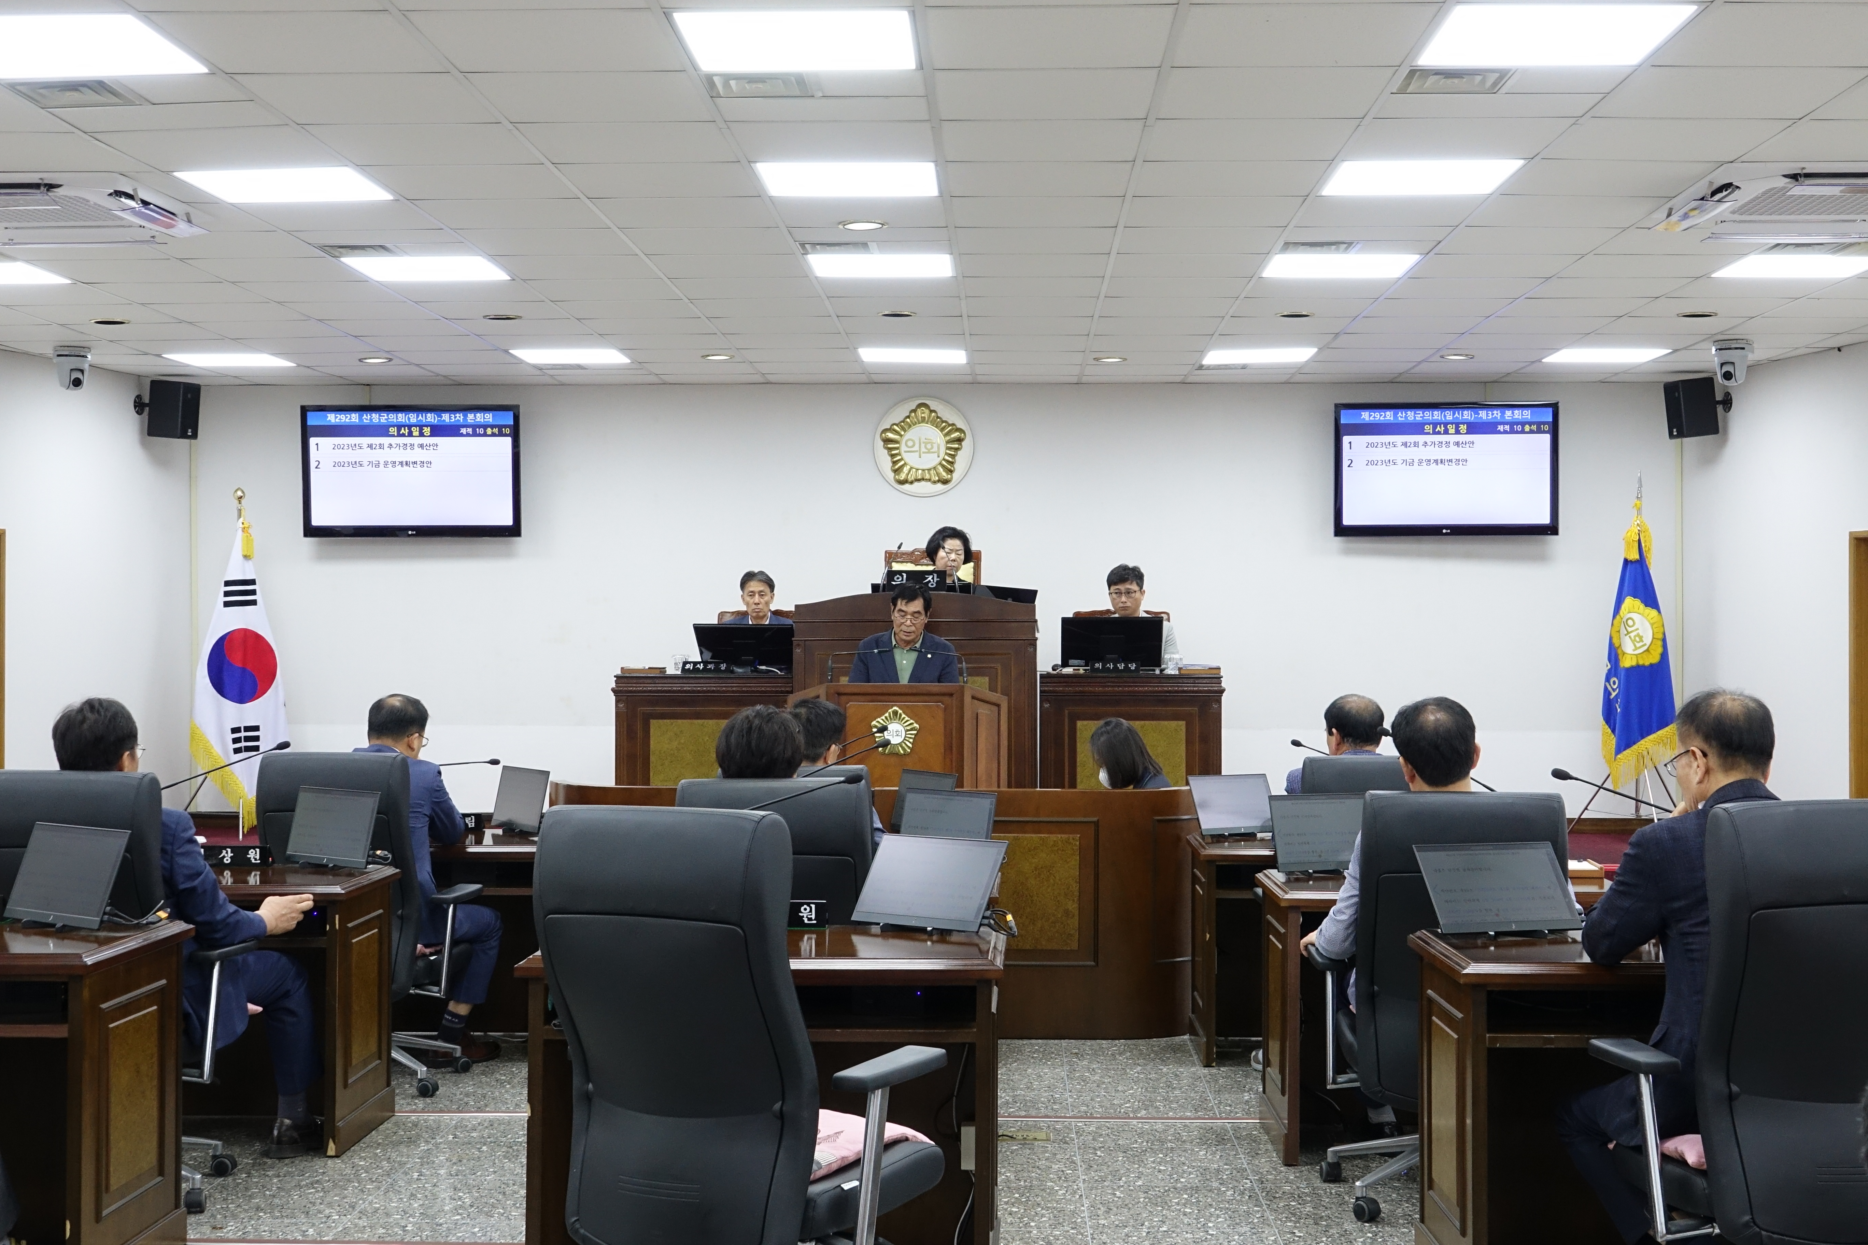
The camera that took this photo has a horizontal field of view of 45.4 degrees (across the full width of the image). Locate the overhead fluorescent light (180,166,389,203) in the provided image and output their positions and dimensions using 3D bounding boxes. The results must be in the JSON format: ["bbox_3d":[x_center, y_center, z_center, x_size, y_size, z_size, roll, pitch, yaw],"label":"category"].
[{"bbox_3d":[-2.147,-1.463,7.391,0.600,0.060,0.590,0,0,2],"label":"overhead fluorescent light"}]

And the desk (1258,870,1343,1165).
[{"bbox_3d":[1.543,1.158,6.581,1.110,0.765,0.610,0,0,2],"label":"desk"}]

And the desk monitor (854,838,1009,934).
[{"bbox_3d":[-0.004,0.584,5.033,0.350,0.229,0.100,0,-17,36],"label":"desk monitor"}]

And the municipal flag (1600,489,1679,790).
[{"bbox_3d":[3.987,0.107,12.618,0.440,1.680,0.280,0,0,8],"label":"municipal flag"}]

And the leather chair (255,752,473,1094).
[{"bbox_3d":[-1.855,0.945,7.320,0.660,1.100,0.680,0,0,8],"label":"leather chair"}]

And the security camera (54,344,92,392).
[{"bbox_3d":[-4.522,-1.338,11.716,0.175,0.230,0.180,0,0,-35],"label":"security camera"}]

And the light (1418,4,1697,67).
[{"bbox_3d":[1.526,-1.460,5.507,0.600,0.060,0.590,0,0,2],"label":"light"}]

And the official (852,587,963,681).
[{"bbox_3d":[-0.125,0.680,9.800,0.520,1.690,0.360,0,0,2],"label":"official"}]

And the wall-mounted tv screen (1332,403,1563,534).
[{"bbox_3d":[3.031,-0.907,13.200,1.310,0.785,0.080,0,0,2],"label":"wall-mounted tv screen"}]

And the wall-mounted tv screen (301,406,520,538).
[{"bbox_3d":[-3.088,-0.891,13.200,1.295,0.785,0.080,0,5,2],"label":"wall-mounted tv screen"}]

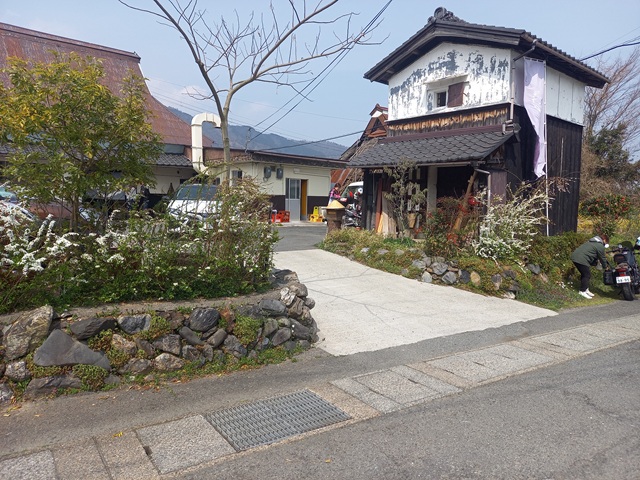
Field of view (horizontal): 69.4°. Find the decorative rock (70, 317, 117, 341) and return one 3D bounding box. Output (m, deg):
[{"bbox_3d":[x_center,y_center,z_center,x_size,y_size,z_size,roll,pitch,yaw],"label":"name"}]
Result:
[{"bbox_3d":[-1.983,0.776,4.052,0.366,0.179,0.231,-2,6,-35],"label":"decorative rock"}]

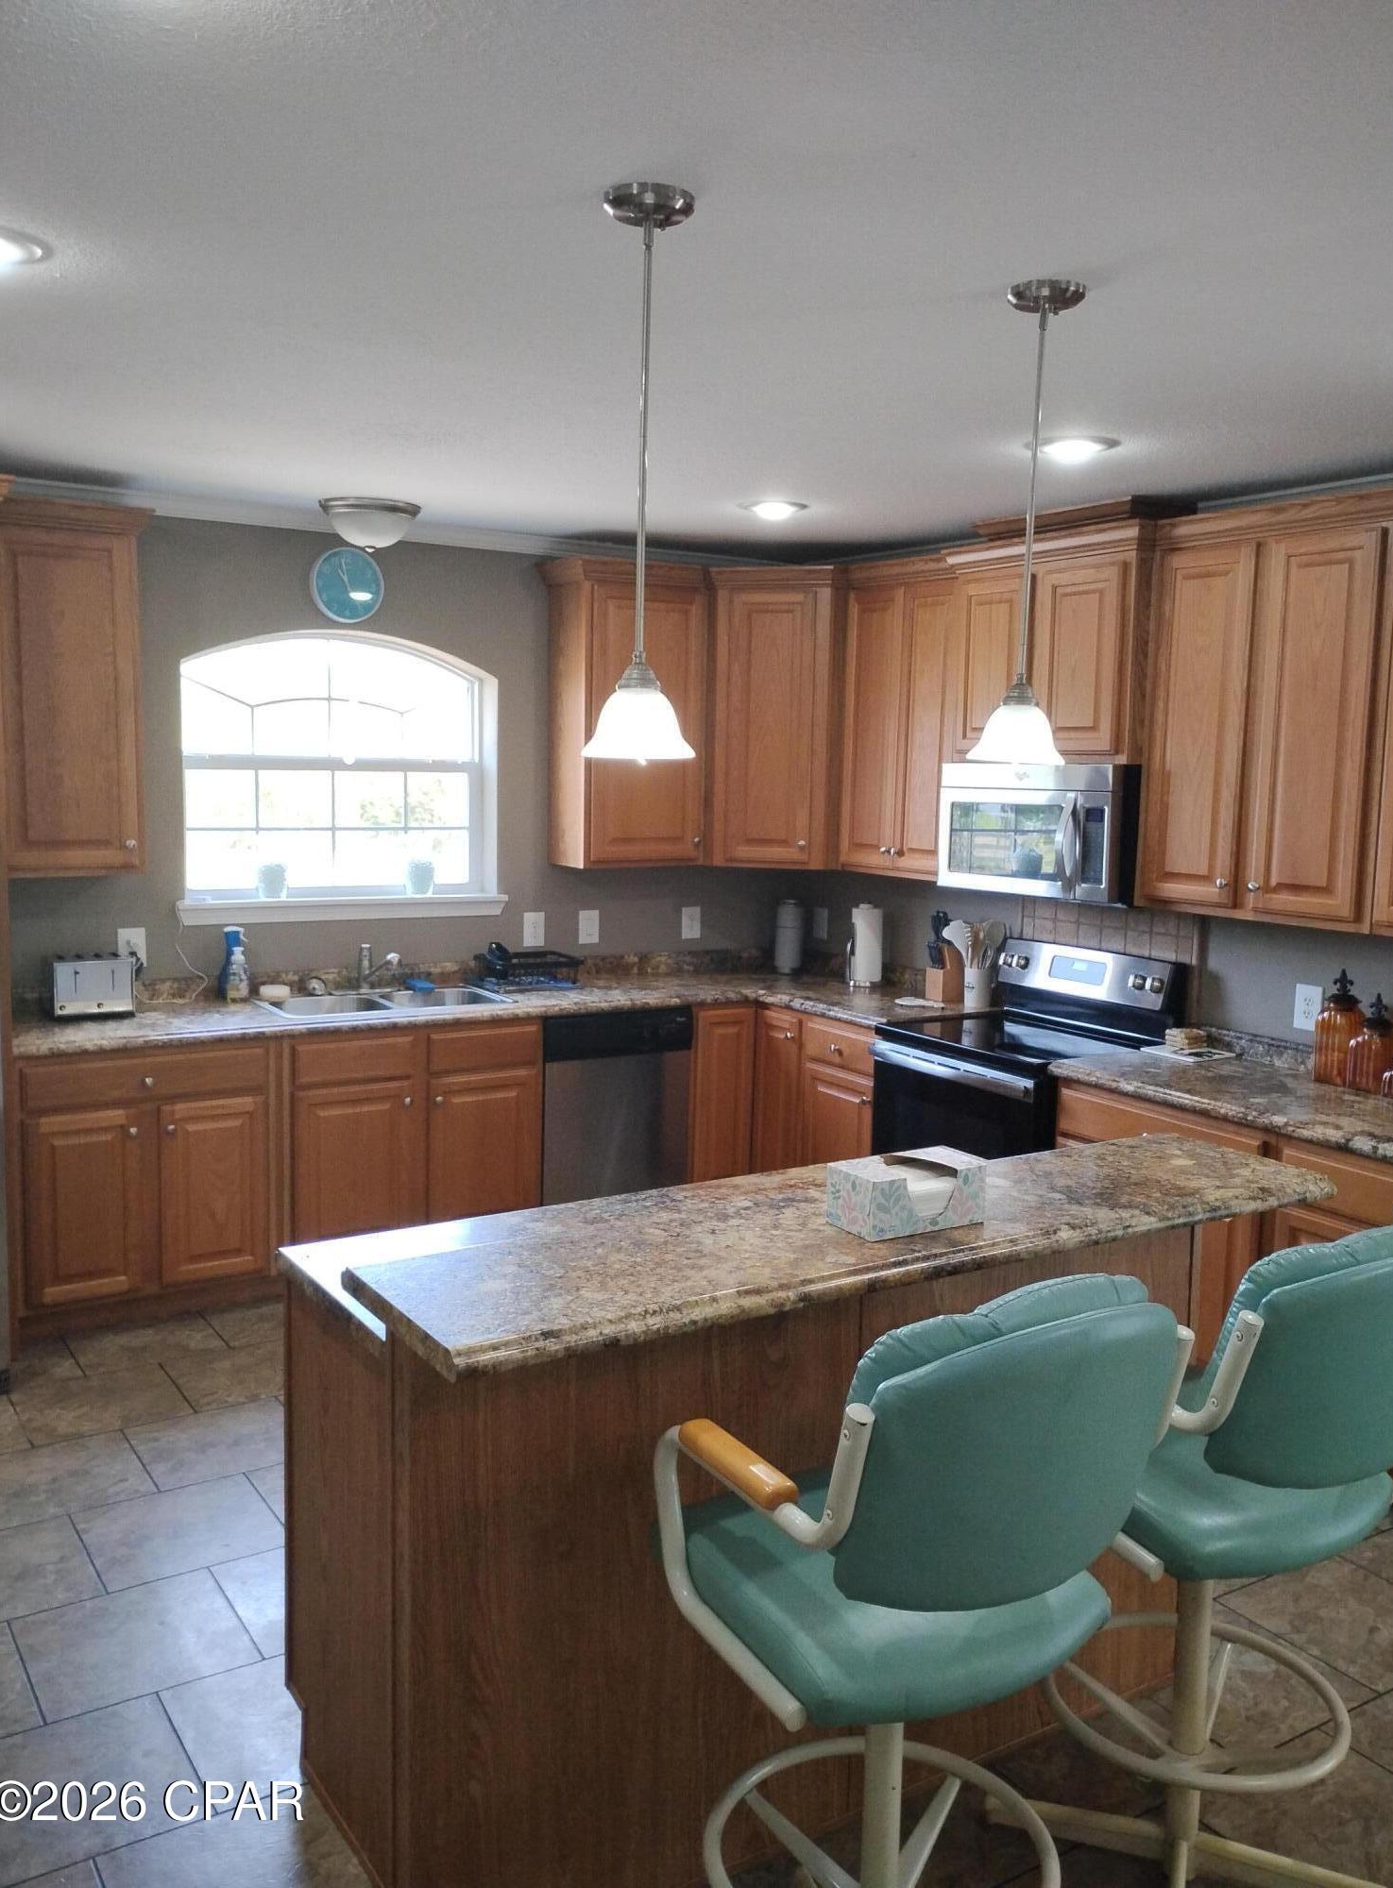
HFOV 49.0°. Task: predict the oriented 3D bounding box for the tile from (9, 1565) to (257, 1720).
[{"bbox_3d":[-1.121,1.391,3.049,0.399,0.010,0.391,-3,8,-33],"label":"tile"}]

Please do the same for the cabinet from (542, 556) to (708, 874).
[{"bbox_3d":[-0.262,-0.851,5.789,0.580,1.095,0.335,-3,8,-32],"label":"cabinet"}]

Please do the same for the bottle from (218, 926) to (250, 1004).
[{"bbox_3d":[-1.569,0.068,5.194,0.095,0.255,0.070,-3,8,-32],"label":"bottle"}]

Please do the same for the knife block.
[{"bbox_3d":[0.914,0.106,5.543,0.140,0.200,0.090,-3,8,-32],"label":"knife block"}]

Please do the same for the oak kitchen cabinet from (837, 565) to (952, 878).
[{"bbox_3d":[0.856,-0.786,5.482,0.323,1.087,0.679,-3,8,-32],"label":"oak kitchen cabinet"}]

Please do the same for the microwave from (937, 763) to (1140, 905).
[{"bbox_3d":[1.194,-0.371,4.945,0.425,0.414,0.760,-3,8,-32],"label":"microwave"}]

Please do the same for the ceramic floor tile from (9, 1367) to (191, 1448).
[{"bbox_3d":[-1.636,1.266,4.204,0.406,0.010,0.401,-3,8,-32],"label":"ceramic floor tile"}]

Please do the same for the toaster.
[{"bbox_3d":[-1.918,0.128,4.839,0.240,0.180,0.250,-2,8,-28],"label":"toaster"}]

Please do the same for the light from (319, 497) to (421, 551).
[{"bbox_3d":[-1.079,-1.367,5.057,0.333,0.165,0.333,-3,8,-32],"label":"light"}]

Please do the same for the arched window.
[{"bbox_3d":[-1.254,-0.605,5.435,1.170,1.000,0.150,-3,8,-32],"label":"arched window"}]

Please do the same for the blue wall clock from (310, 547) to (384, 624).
[{"bbox_3d":[-1.212,-1.247,5.320,0.259,0.257,0.043,-3,8,-32],"label":"blue wall clock"}]

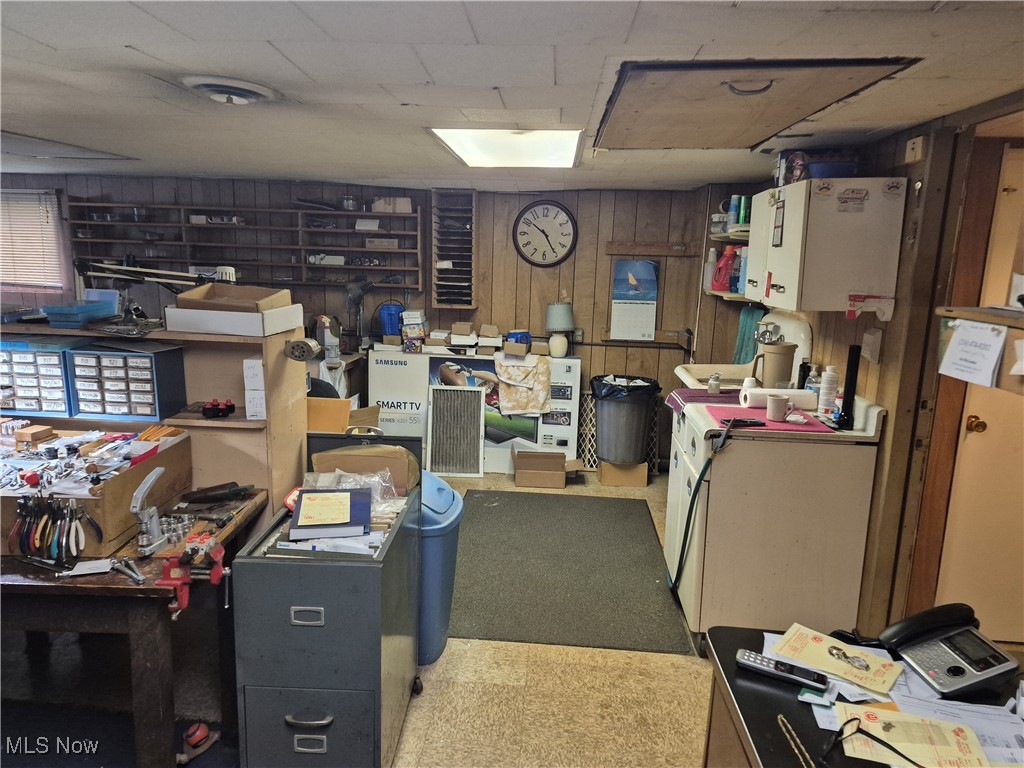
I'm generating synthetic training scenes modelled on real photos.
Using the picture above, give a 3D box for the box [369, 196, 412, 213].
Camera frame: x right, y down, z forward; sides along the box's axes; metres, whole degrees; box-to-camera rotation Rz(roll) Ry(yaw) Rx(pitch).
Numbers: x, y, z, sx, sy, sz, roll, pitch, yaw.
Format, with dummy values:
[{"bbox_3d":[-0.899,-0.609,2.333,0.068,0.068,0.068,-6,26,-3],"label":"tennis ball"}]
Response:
[{"bbox_3d":[-0.842,-1.250,4.765,0.285,0.108,0.160,3,9,4],"label":"box"}]

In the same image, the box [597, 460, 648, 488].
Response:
[{"bbox_3d":[0.764,0.587,4.683,0.310,0.170,0.260,3,10,3],"label":"box"}]

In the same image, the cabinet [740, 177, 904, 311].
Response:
[{"bbox_3d":[1.155,-0.515,2.576,0.330,0.430,0.650,2,11,4],"label":"cabinet"}]

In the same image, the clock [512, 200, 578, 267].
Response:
[{"bbox_3d":[0.227,-1.019,4.629,0.450,0.450,0.050,3,10,3],"label":"clock"}]

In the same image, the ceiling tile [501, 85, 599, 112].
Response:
[{"bbox_3d":[0.134,-1.009,2.401,0.340,0.015,0.390,3,9,4],"label":"ceiling tile"}]

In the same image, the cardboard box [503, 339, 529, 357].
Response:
[{"bbox_3d":[0.031,-0.237,4.737,0.170,0.105,0.130,4,10,11],"label":"cardboard box"}]

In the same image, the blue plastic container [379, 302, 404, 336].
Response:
[{"bbox_3d":[-0.819,-0.436,4.667,0.165,0.213,0.165,2,11,4],"label":"blue plastic container"}]

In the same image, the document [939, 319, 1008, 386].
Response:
[{"bbox_3d":[0.861,-0.058,1.272,0.015,0.118,0.165,3,10,8],"label":"document"}]

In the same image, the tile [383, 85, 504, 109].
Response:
[{"bbox_3d":[-0.185,-0.808,1.901,0.305,0.013,0.305,2,11,4],"label":"tile"}]

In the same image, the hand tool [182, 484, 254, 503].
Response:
[{"bbox_3d":[-0.882,0.320,2.034,0.200,0.040,0.070,-1,10,-14],"label":"hand tool"}]

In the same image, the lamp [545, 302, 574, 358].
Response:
[{"bbox_3d":[0.325,-0.365,4.676,0.200,0.385,0.200,3,10,3],"label":"lamp"}]

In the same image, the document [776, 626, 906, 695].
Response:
[{"bbox_3d":[0.625,0.526,1.305,0.125,0.004,0.205,-7,14,-42],"label":"document"}]

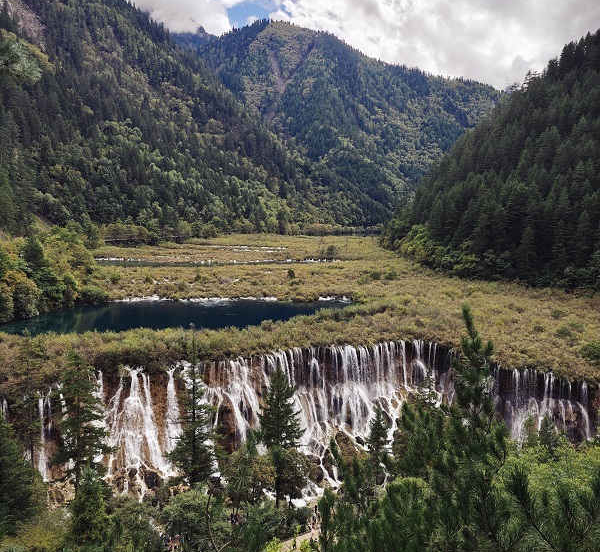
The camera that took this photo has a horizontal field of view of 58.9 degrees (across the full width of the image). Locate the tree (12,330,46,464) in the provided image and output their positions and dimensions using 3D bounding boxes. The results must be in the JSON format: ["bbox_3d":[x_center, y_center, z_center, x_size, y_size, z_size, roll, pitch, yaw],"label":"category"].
[{"bbox_3d":[-49.600,23.030,97.460,6.330,26.570,6.330,0,7,0],"label":"tree"}]

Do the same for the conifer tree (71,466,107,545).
[{"bbox_3d":[-33.100,36.140,83.190,5.690,13.940,5.690,0,7,0],"label":"conifer tree"}]

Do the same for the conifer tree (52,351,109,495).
[{"bbox_3d":[-37.600,25.430,91.470,10.150,26.490,10.150,0,7,0],"label":"conifer tree"}]

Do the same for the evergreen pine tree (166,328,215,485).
[{"bbox_3d":[-19.050,23.250,93.300,8.940,29.300,8.940,0,7,0],"label":"evergreen pine tree"}]

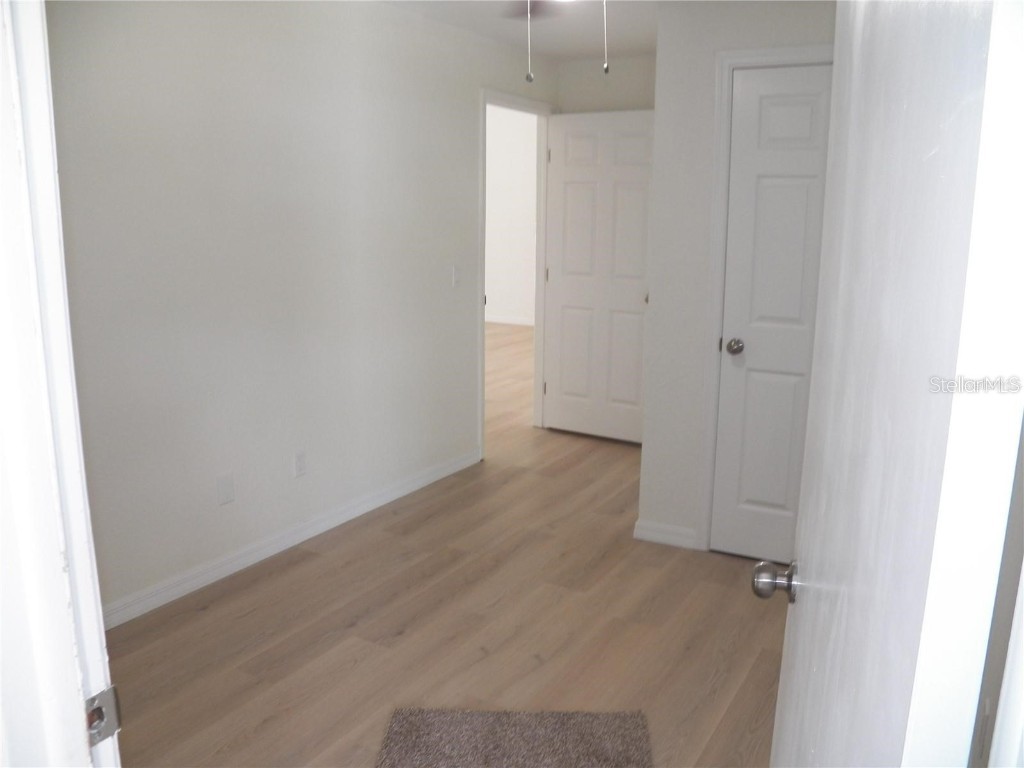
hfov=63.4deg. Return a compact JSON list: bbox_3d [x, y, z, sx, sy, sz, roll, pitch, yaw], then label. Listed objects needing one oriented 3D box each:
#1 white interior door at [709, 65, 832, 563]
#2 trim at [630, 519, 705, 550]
[{"bbox_3d":[1.090,-0.241,3.391,0.457,2.025,0.036,6,13,25],"label":"white interior door"},{"bbox_3d":[0.701,0.677,3.749,0.302,0.087,0.015,6,13,25],"label":"trim"}]

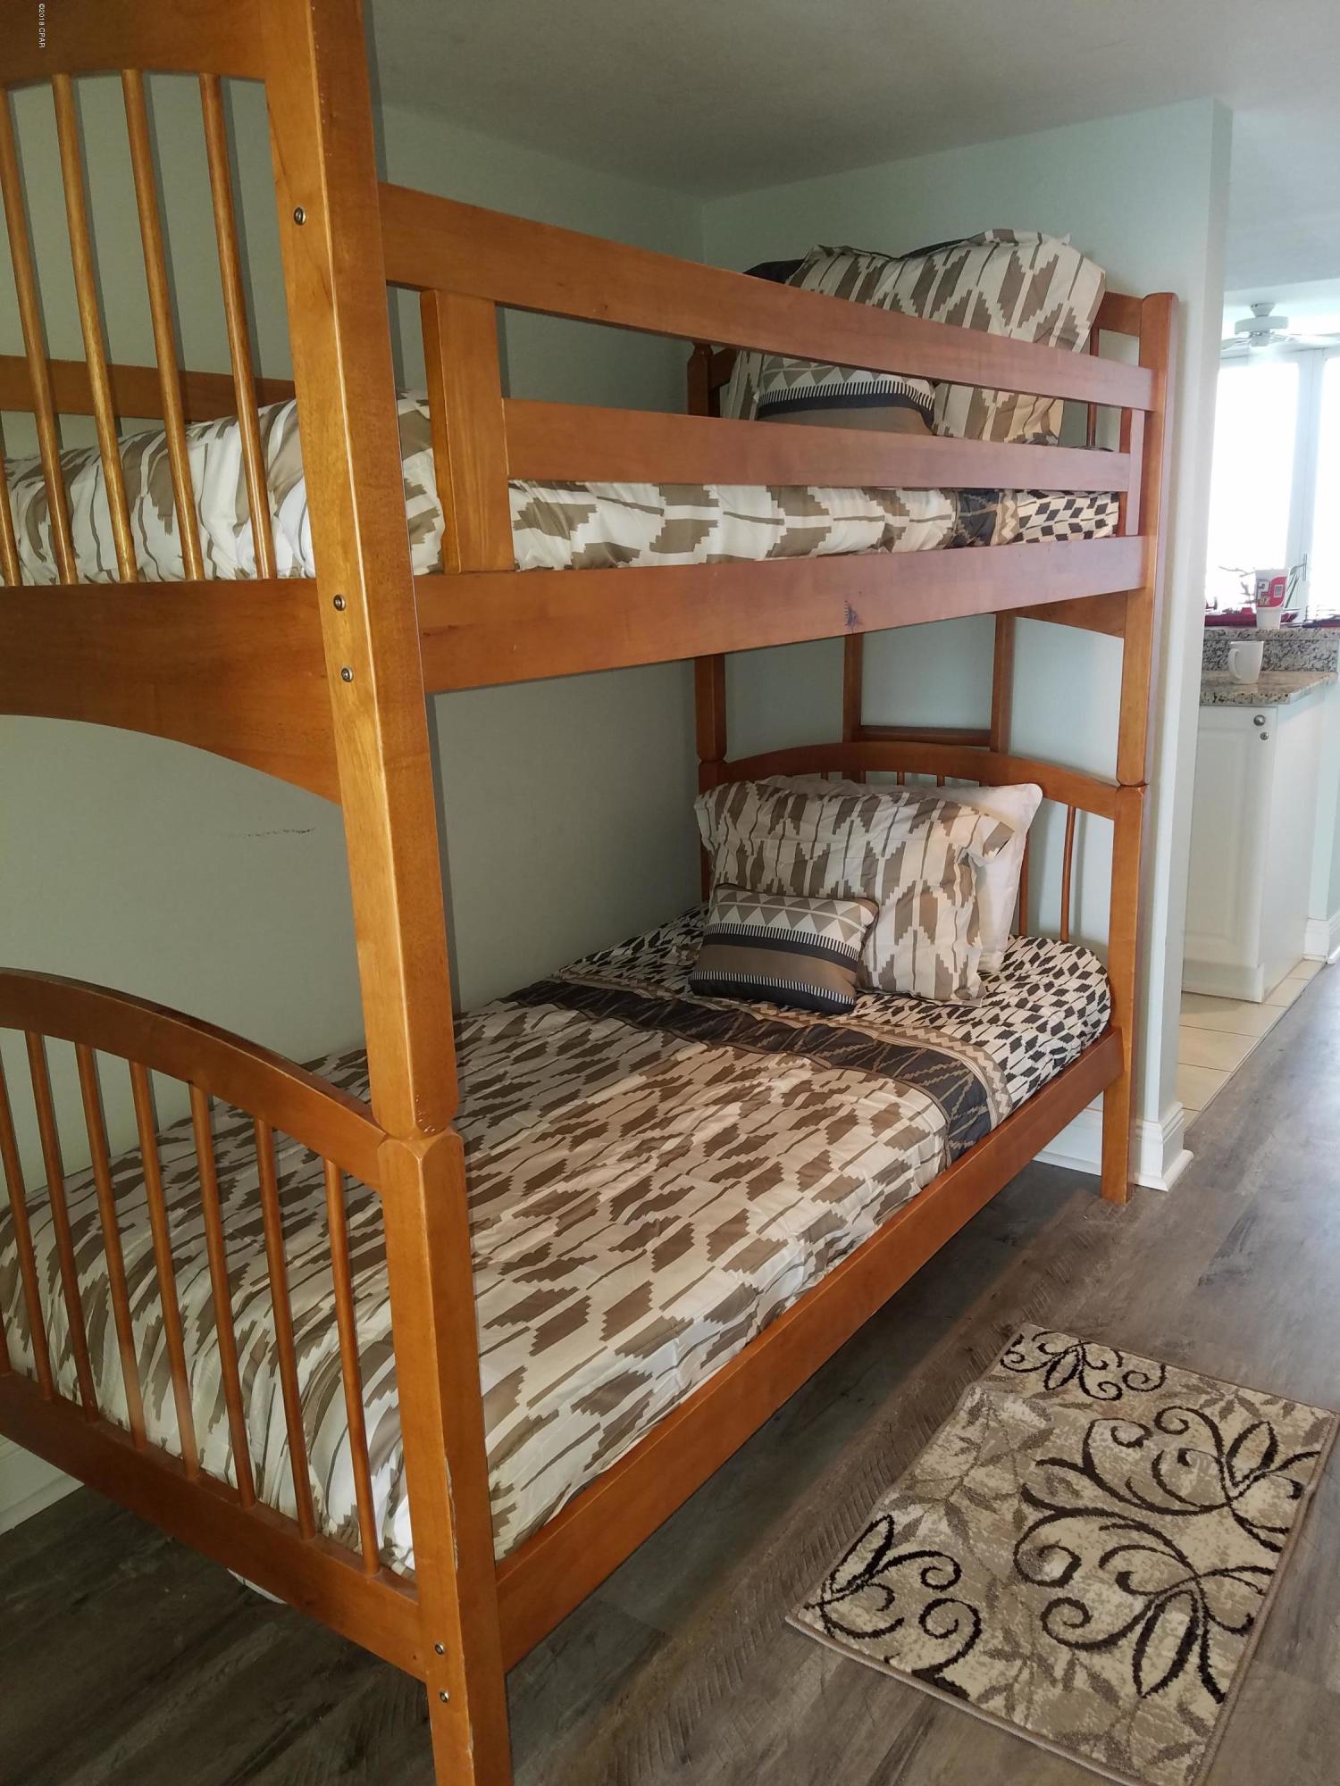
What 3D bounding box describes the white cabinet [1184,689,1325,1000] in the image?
[{"bbox_3d":[1.763,-0.182,4.315,0.443,0.891,0.552,8,18,34],"label":"white cabinet"}]

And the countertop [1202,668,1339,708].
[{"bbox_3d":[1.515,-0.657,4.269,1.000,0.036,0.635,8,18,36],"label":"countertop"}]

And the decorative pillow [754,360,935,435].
[{"bbox_3d":[0.312,-0.869,2.382,0.380,0.250,0.130,10,-11,37],"label":"decorative pillow"}]

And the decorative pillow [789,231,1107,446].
[{"bbox_3d":[0.437,-1.025,2.589,0.670,0.414,0.168,8,-4,34],"label":"decorative pillow"}]

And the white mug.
[{"bbox_3d":[1.754,-0.707,4.107,0.128,0.118,0.098,-10,16,-27],"label":"white mug"}]

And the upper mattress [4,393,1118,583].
[{"bbox_3d":[-0.082,-0.585,2.091,0.985,0.197,1.921,8,18,34],"label":"upper mattress"}]

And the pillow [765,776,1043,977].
[{"bbox_3d":[0.454,-0.068,2.900,0.650,0.414,0.158,8,0,34],"label":"pillow"}]

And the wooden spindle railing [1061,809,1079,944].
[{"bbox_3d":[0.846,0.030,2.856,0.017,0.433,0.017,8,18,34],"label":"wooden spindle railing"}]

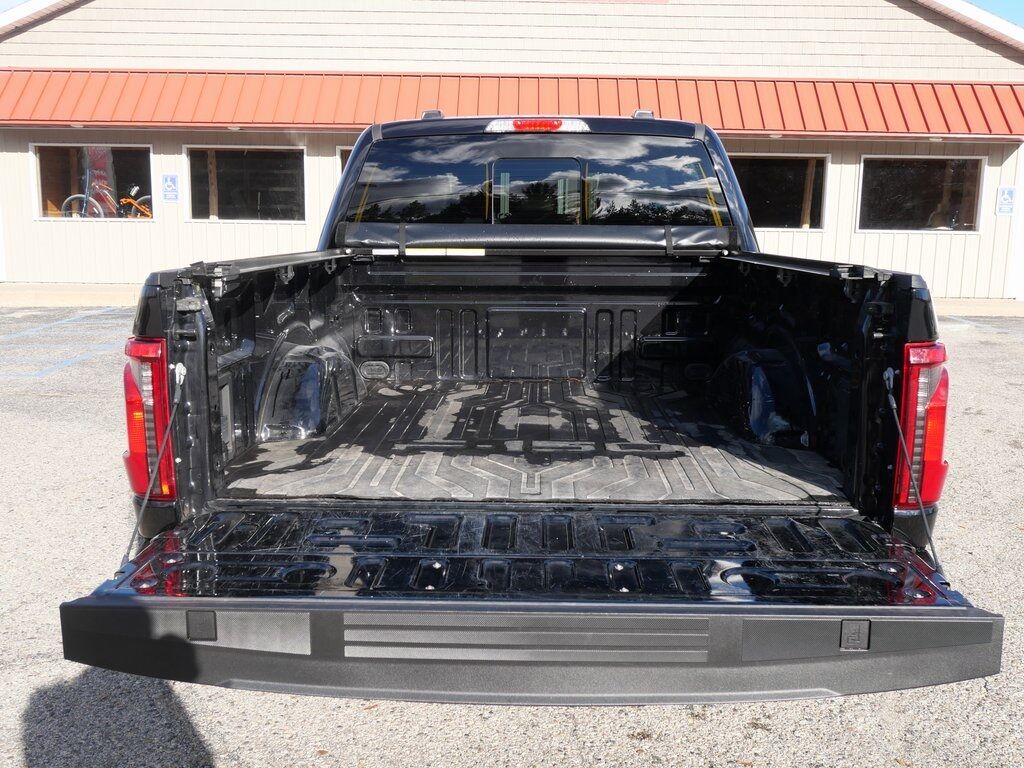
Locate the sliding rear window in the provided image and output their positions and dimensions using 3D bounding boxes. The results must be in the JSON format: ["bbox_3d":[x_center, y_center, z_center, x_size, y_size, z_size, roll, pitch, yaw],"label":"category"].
[{"bbox_3d":[0.113,-0.858,4.081,1.650,0.430,0.090,1,-7,1],"label":"sliding rear window"}]

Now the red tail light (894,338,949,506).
[{"bbox_3d":[0.951,0.091,2.231,0.130,0.390,0.130,1,10,1],"label":"red tail light"}]

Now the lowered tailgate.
[{"bbox_3d":[0.035,0.432,1.996,1.690,0.170,0.600,1,10,1],"label":"lowered tailgate"}]

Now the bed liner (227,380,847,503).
[{"bbox_3d":[0.079,0.139,3.036,1.540,0.040,1.670,0,10,2],"label":"bed liner"}]

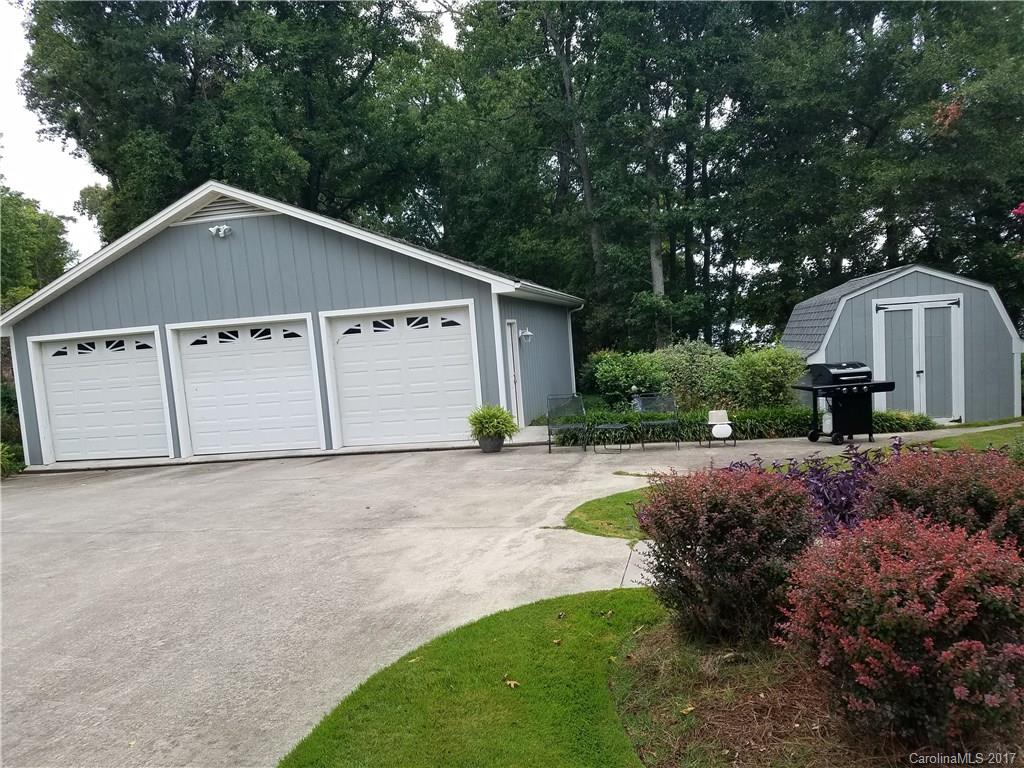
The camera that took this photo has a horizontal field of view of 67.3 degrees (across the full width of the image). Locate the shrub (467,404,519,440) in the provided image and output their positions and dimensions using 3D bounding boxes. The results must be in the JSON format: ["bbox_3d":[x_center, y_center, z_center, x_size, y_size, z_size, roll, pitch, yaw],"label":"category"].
[{"bbox_3d":[-0.322,0.662,13.050,0.860,0.600,0.860,-5,5,-2],"label":"shrub"}]

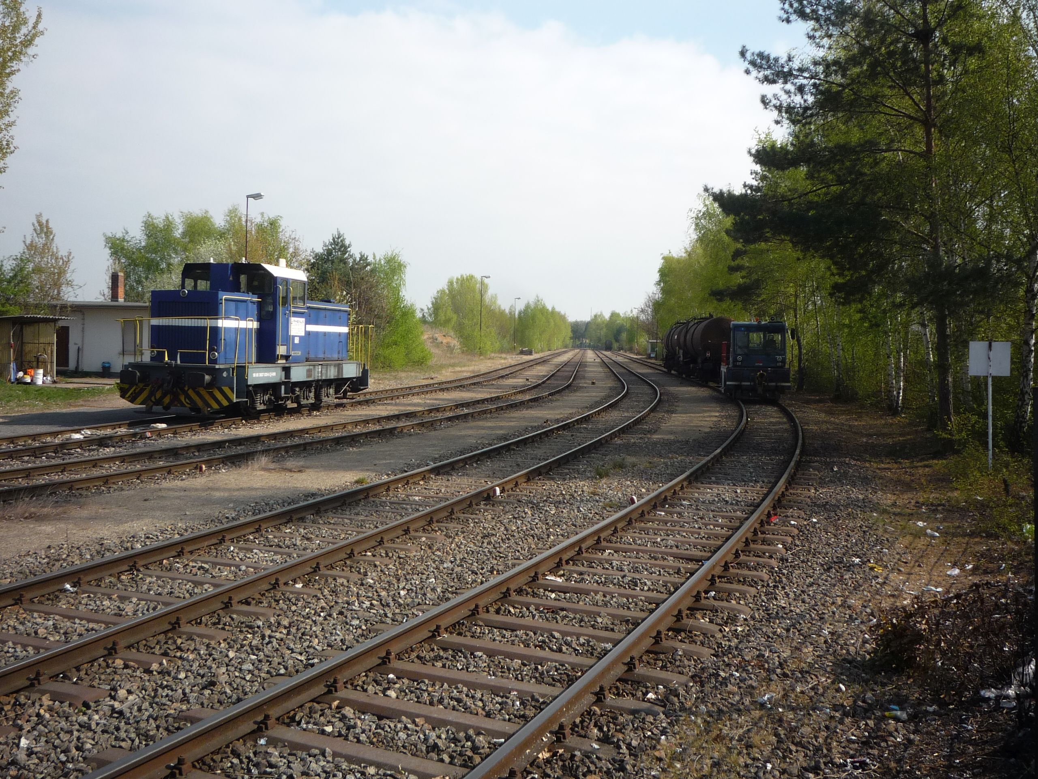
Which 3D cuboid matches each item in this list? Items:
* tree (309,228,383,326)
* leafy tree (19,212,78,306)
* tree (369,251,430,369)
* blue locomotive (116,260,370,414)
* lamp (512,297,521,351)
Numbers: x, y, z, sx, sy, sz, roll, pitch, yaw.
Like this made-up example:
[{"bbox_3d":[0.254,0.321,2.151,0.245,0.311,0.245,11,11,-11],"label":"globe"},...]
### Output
[{"bbox_3d":[-12.792,-6.747,70.769,5.400,9.820,5.400,2,3,0],"label":"tree"},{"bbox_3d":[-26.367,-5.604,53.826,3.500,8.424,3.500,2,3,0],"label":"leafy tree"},{"bbox_3d":[-8.604,-5.749,68.811,4.400,8.281,4.400,2,3,0],"label":"tree"},{"bbox_3d":[-7.021,-1.396,26.521,2.950,3.970,9.700,2,3,13],"label":"blue locomotive"},{"bbox_3d":[-0.327,-11.800,175.629,1.200,10.114,0.350,2,3,3],"label":"lamp"}]

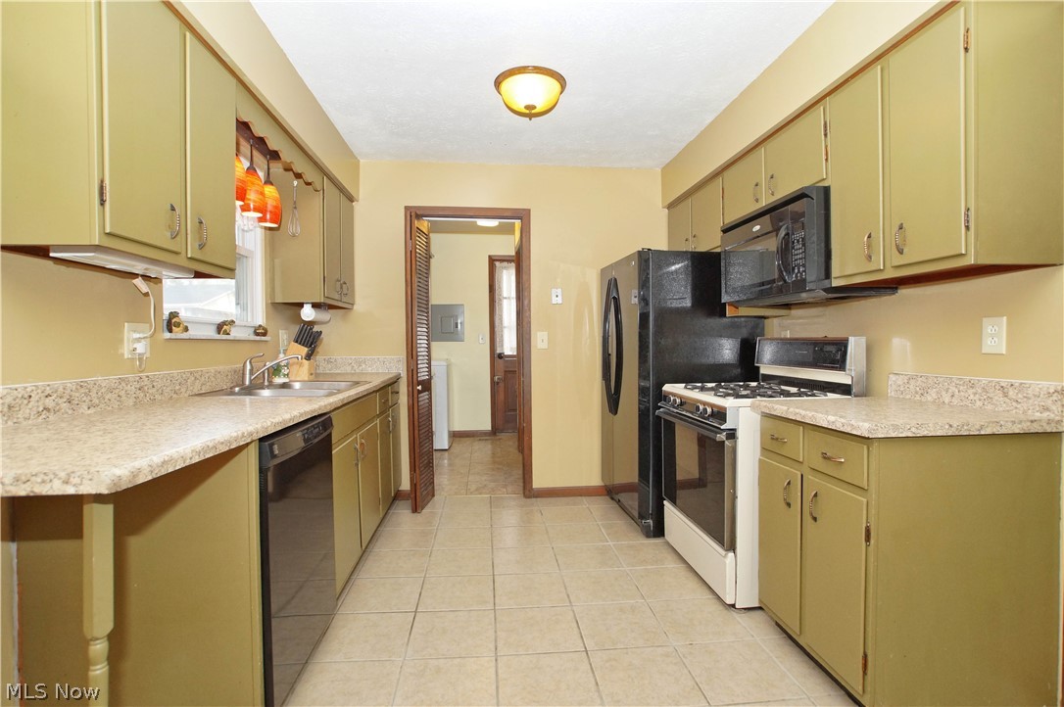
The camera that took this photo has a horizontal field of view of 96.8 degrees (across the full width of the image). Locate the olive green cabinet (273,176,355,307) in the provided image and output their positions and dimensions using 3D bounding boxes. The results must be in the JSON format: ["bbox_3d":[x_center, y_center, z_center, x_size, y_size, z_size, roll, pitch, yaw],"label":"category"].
[{"bbox_3d":[-1.418,-0.696,3.114,0.315,0.765,0.625,0,1,-6],"label":"olive green cabinet"}]

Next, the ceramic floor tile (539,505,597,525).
[{"bbox_3d":[0.240,1.103,3.191,0.328,0.010,0.312,1,1,-6],"label":"ceramic floor tile"}]

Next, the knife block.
[{"bbox_3d":[-1.438,0.048,2.932,0.150,0.240,0.115,0,1,-6],"label":"knife block"}]

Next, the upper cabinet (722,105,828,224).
[{"bbox_3d":[1.251,-0.827,2.239,0.305,0.360,0.790,0,1,-5],"label":"upper cabinet"}]

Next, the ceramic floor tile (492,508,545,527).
[{"bbox_3d":[-0.099,1.100,3.156,0.328,0.010,0.312,1,1,-6],"label":"ceramic floor tile"}]

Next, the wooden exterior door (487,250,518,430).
[{"bbox_3d":[-0.041,-0.072,5.592,0.900,2.050,0.050,0,2,-6],"label":"wooden exterior door"}]

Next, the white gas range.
[{"bbox_3d":[1.133,0.512,2.475,0.690,1.165,0.760,0,1,-6],"label":"white gas range"}]

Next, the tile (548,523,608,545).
[{"bbox_3d":[0.277,1.095,2.853,0.333,0.010,0.305,0,1,-6],"label":"tile"}]

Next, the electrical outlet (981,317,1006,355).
[{"bbox_3d":[1.525,-0.059,1.563,0.008,0.116,0.070,0,1,-6],"label":"electrical outlet"}]

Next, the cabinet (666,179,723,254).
[{"bbox_3d":[1.238,-0.850,3.226,0.323,0.462,0.836,1,1,-6],"label":"cabinet"}]

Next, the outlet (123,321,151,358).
[{"bbox_3d":[-1.335,-0.042,1.610,0.016,0.118,0.115,0,1,-5],"label":"outlet"}]

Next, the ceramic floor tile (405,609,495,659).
[{"bbox_3d":[-0.313,1.125,1.899,0.328,0.010,0.312,1,1,-6],"label":"ceramic floor tile"}]

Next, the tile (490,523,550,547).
[{"bbox_3d":[-0.063,1.083,2.791,0.328,0.010,0.303,0,1,-5],"label":"tile"}]

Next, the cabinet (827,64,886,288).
[{"bbox_3d":[1.352,-0.640,1.789,0.300,0.723,0.275,0,1,-6],"label":"cabinet"}]

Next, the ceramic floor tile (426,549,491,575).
[{"bbox_3d":[-0.376,1.118,2.528,0.337,0.010,0.304,0,1,-5],"label":"ceramic floor tile"}]

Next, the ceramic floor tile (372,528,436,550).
[{"bbox_3d":[-0.746,1.111,2.803,0.337,0.010,0.304,0,1,-5],"label":"ceramic floor tile"}]

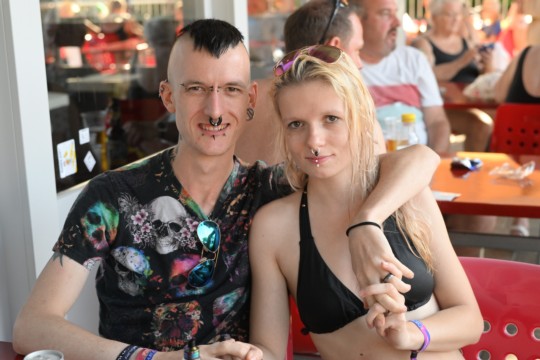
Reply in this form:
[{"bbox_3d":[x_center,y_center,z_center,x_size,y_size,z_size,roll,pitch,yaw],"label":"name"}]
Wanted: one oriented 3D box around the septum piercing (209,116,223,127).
[{"bbox_3d":[-0.097,-0.106,1.540,0.022,0.021,0.005,2,-7,-12],"label":"septum piercing"}]

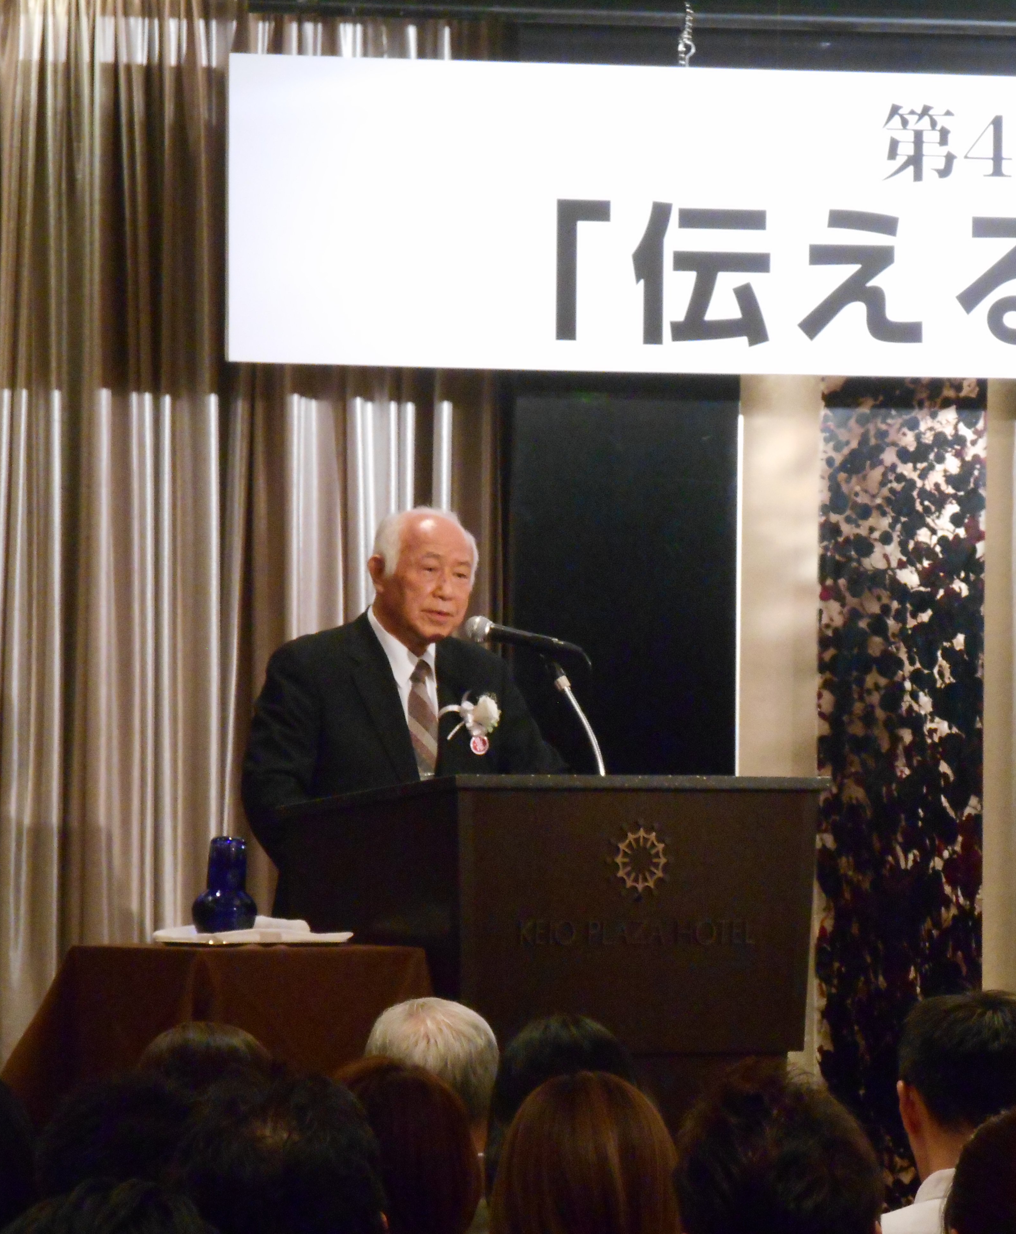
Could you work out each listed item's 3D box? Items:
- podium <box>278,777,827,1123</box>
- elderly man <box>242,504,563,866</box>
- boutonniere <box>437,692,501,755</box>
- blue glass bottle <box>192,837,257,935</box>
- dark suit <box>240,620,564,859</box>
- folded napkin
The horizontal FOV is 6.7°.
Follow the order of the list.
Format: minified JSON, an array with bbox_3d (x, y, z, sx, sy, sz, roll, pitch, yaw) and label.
[{"bbox_3d":[0.076,0.831,15.181,0.810,1.100,0.530,2,-2,-34],"label":"podium"},{"bbox_3d":[-0.198,0.606,15.573,0.540,1.610,0.420,2,-2,-30],"label":"elderly man"},{"bbox_3d":[-0.068,0.191,15.480,0.105,0.112,0.050,2,-2,-30],"label":"boutonniere"},{"bbox_3d":[-0.483,0.456,14.750,0.109,0.165,0.109,0,-2,0],"label":"blue glass bottle"},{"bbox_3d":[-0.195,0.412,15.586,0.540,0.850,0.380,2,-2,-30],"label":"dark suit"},{"bbox_3d":[-0.437,0.538,14.750,0.275,0.045,0.200,2,-2,-34],"label":"folded napkin"}]

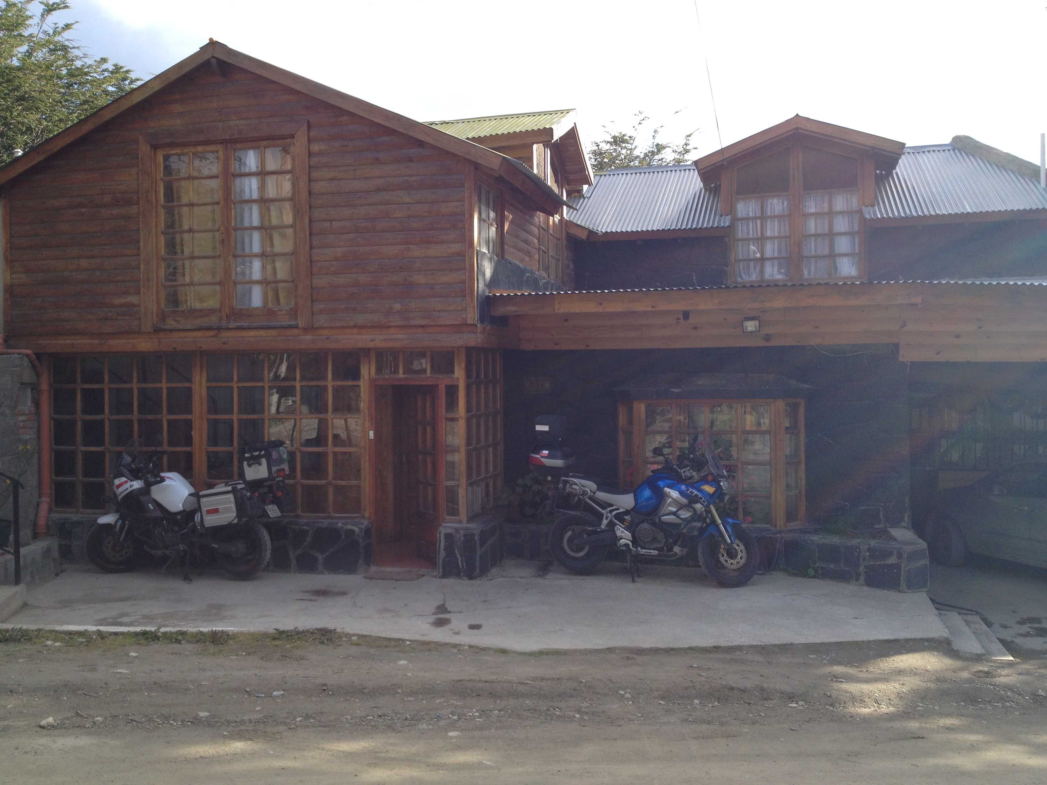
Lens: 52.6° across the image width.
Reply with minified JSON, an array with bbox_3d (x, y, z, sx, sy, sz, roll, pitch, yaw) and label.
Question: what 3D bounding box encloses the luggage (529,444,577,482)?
[{"bbox_3d":[0.295,0.703,10.900,0.450,0.340,0.540,0,0,13],"label":"luggage"}]

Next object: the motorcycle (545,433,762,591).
[{"bbox_3d":[1.239,1.113,10.149,2.220,1.410,0.950,0,0,22],"label":"motorcycle"}]

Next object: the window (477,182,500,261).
[{"bbox_3d":[-0.368,-1.748,10.815,0.100,0.664,0.801,0,0,15],"label":"window"}]

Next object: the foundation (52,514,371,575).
[{"bbox_3d":[-3.342,1.605,11.346,3.709,0.504,0.380,0,0,15],"label":"foundation"}]

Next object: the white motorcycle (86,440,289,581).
[{"bbox_3d":[-3.433,1.165,10.560,2.360,1.390,1.020,0,0,20],"label":"white motorcycle"}]

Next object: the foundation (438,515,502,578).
[{"bbox_3d":[-0.525,1.583,10.897,0.416,0.500,0.950,0,0,15],"label":"foundation"}]

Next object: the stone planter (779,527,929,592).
[{"bbox_3d":[3.110,1.582,10.077,1.300,0.450,0.950,0,0,15],"label":"stone planter"}]

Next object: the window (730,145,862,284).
[{"bbox_3d":[3.434,-2.244,13.357,1.606,1.718,0.120,0,0,17],"label":"window"}]

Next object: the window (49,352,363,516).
[{"bbox_3d":[-3.521,0.443,11.575,3.835,1.768,0.120,0,0,15],"label":"window"}]

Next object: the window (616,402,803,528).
[{"bbox_3d":[1.966,0.737,11.275,1.984,1.330,0.360,0,0,15],"label":"window"}]

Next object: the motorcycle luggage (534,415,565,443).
[{"bbox_3d":[0.265,0.375,10.900,0.320,0.270,0.360,0,0,13],"label":"motorcycle luggage"}]

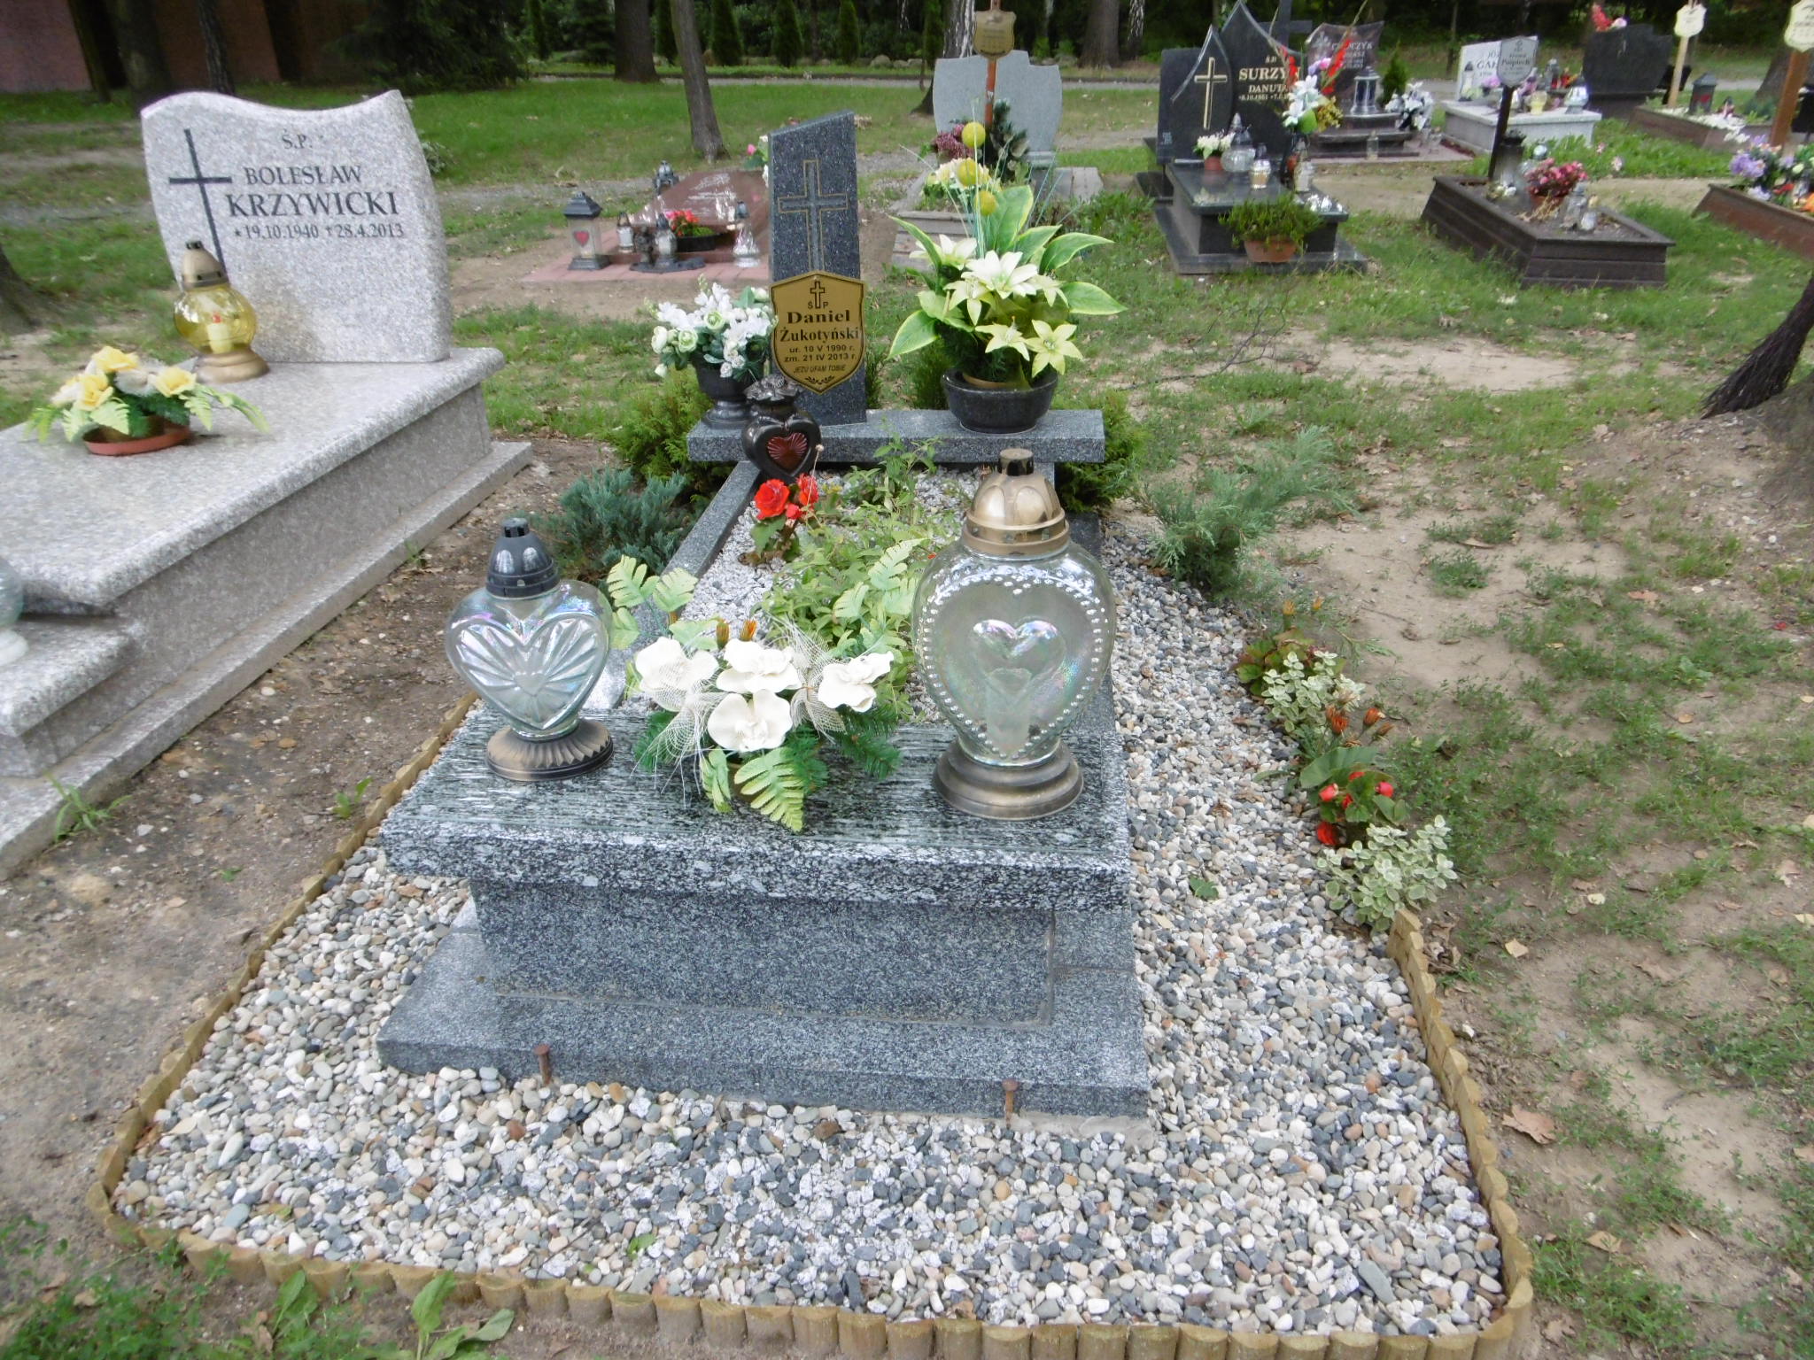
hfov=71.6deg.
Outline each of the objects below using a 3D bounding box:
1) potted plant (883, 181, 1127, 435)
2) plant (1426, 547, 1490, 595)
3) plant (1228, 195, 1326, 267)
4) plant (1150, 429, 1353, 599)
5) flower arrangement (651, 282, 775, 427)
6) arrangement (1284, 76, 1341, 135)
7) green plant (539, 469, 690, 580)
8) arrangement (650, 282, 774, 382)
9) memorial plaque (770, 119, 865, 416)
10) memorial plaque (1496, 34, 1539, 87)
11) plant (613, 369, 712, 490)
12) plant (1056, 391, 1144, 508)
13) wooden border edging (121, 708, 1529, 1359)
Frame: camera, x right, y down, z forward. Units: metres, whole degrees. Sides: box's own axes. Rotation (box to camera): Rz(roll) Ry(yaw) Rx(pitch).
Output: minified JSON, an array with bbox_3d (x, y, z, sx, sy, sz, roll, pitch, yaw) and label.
[{"bbox_3d":[0.214,-0.809,2.769,0.530,0.510,0.420,2,29,6],"label":"potted plant"},{"bbox_3d":[1.260,-0.249,2.879,0.140,0.080,0.135,2,29,6],"label":"plant"},{"bbox_3d":[1.703,-2.089,5.835,0.440,0.290,0.360,2,29,6],"label":"plant"},{"bbox_3d":[0.793,-0.401,2.962,0.422,0.259,0.384,2,29,6],"label":"plant"},{"bbox_3d":[-0.427,-0.744,2.886,0.269,0.317,0.250,2,29,6],"label":"flower arrangement"},{"bbox_3d":[2.049,-2.899,6.360,0.250,0.259,0.211,2,29,6],"label":"arrangement"},{"bbox_3d":[-0.679,-0.356,2.933,0.370,0.250,0.320,2,29,6],"label":"green plant"},{"bbox_3d":[-0.429,-0.782,2.865,0.269,0.197,0.230,2,29,6],"label":"arrangement"},{"bbox_3d":[-0.195,-0.905,2.802,0.202,0.662,0.062,-5,29,-6],"label":"memorial plaque"},{"bbox_3d":[3.280,-3.321,6.751,0.192,0.240,0.019,5,29,11],"label":"memorial plaque"},{"bbox_3d":[-0.637,-0.659,3.393,0.310,0.335,0.290,2,29,6],"label":"plant"},{"bbox_3d":[0.484,-0.576,3.200,0.250,0.326,0.250,2,29,6],"label":"plant"},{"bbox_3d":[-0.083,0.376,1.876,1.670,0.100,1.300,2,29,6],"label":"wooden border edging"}]

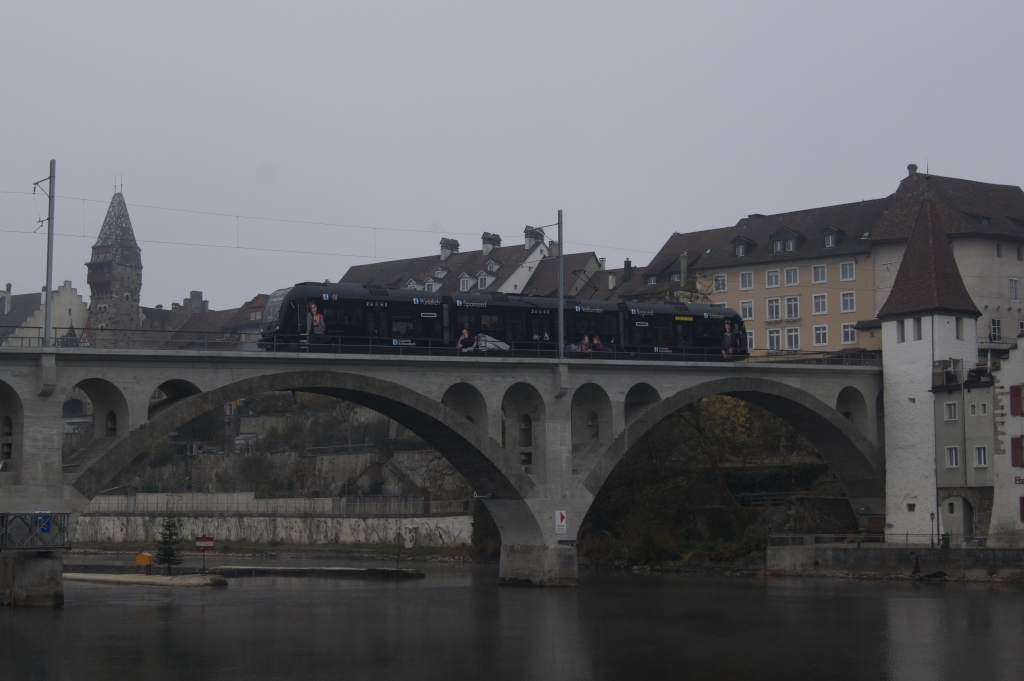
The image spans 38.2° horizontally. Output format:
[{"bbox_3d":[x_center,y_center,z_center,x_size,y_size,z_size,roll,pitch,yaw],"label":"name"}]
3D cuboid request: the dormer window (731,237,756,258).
[{"bbox_3d":[22.806,-8.996,144.441,1.972,2.081,2.000,-5,-7,41],"label":"dormer window"}]

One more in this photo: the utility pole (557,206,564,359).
[{"bbox_3d":[3.012,-3.446,90.356,0.350,9.245,0.350,4,-7,-37],"label":"utility pole"}]

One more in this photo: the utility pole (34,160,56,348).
[{"bbox_3d":[-22.908,-4.088,72.068,0.350,9.148,2.400,4,-7,-37],"label":"utility pole"}]

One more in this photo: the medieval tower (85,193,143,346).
[{"bbox_3d":[-71.777,-11.155,266.850,6.600,31.576,6.600,-3,-6,27],"label":"medieval tower"}]

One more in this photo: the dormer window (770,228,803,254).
[{"bbox_3d":[26.605,-9.384,141.394,3.014,2.480,2.400,-5,-7,41],"label":"dormer window"}]

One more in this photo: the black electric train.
[{"bbox_3d":[1.579,-0.888,91.416,37.600,3.850,2.650,2,-5,-37],"label":"black electric train"}]

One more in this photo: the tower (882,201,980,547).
[{"bbox_3d":[29.917,1.830,105.780,5.000,25.196,5.000,3,-6,-33],"label":"tower"}]

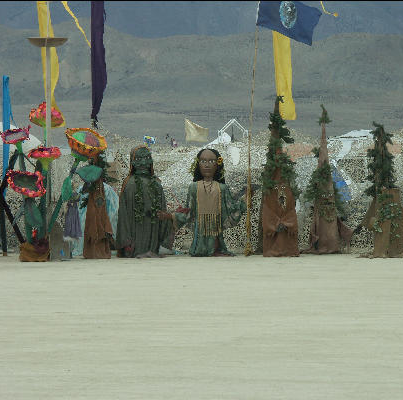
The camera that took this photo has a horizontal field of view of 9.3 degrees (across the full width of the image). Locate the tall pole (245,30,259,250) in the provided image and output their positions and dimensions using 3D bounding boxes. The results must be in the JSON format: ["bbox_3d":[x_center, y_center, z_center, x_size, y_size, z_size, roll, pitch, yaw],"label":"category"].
[{"bbox_3d":[1.025,-1.393,48.300,0.070,4.987,0.070,2,1,0],"label":"tall pole"}]

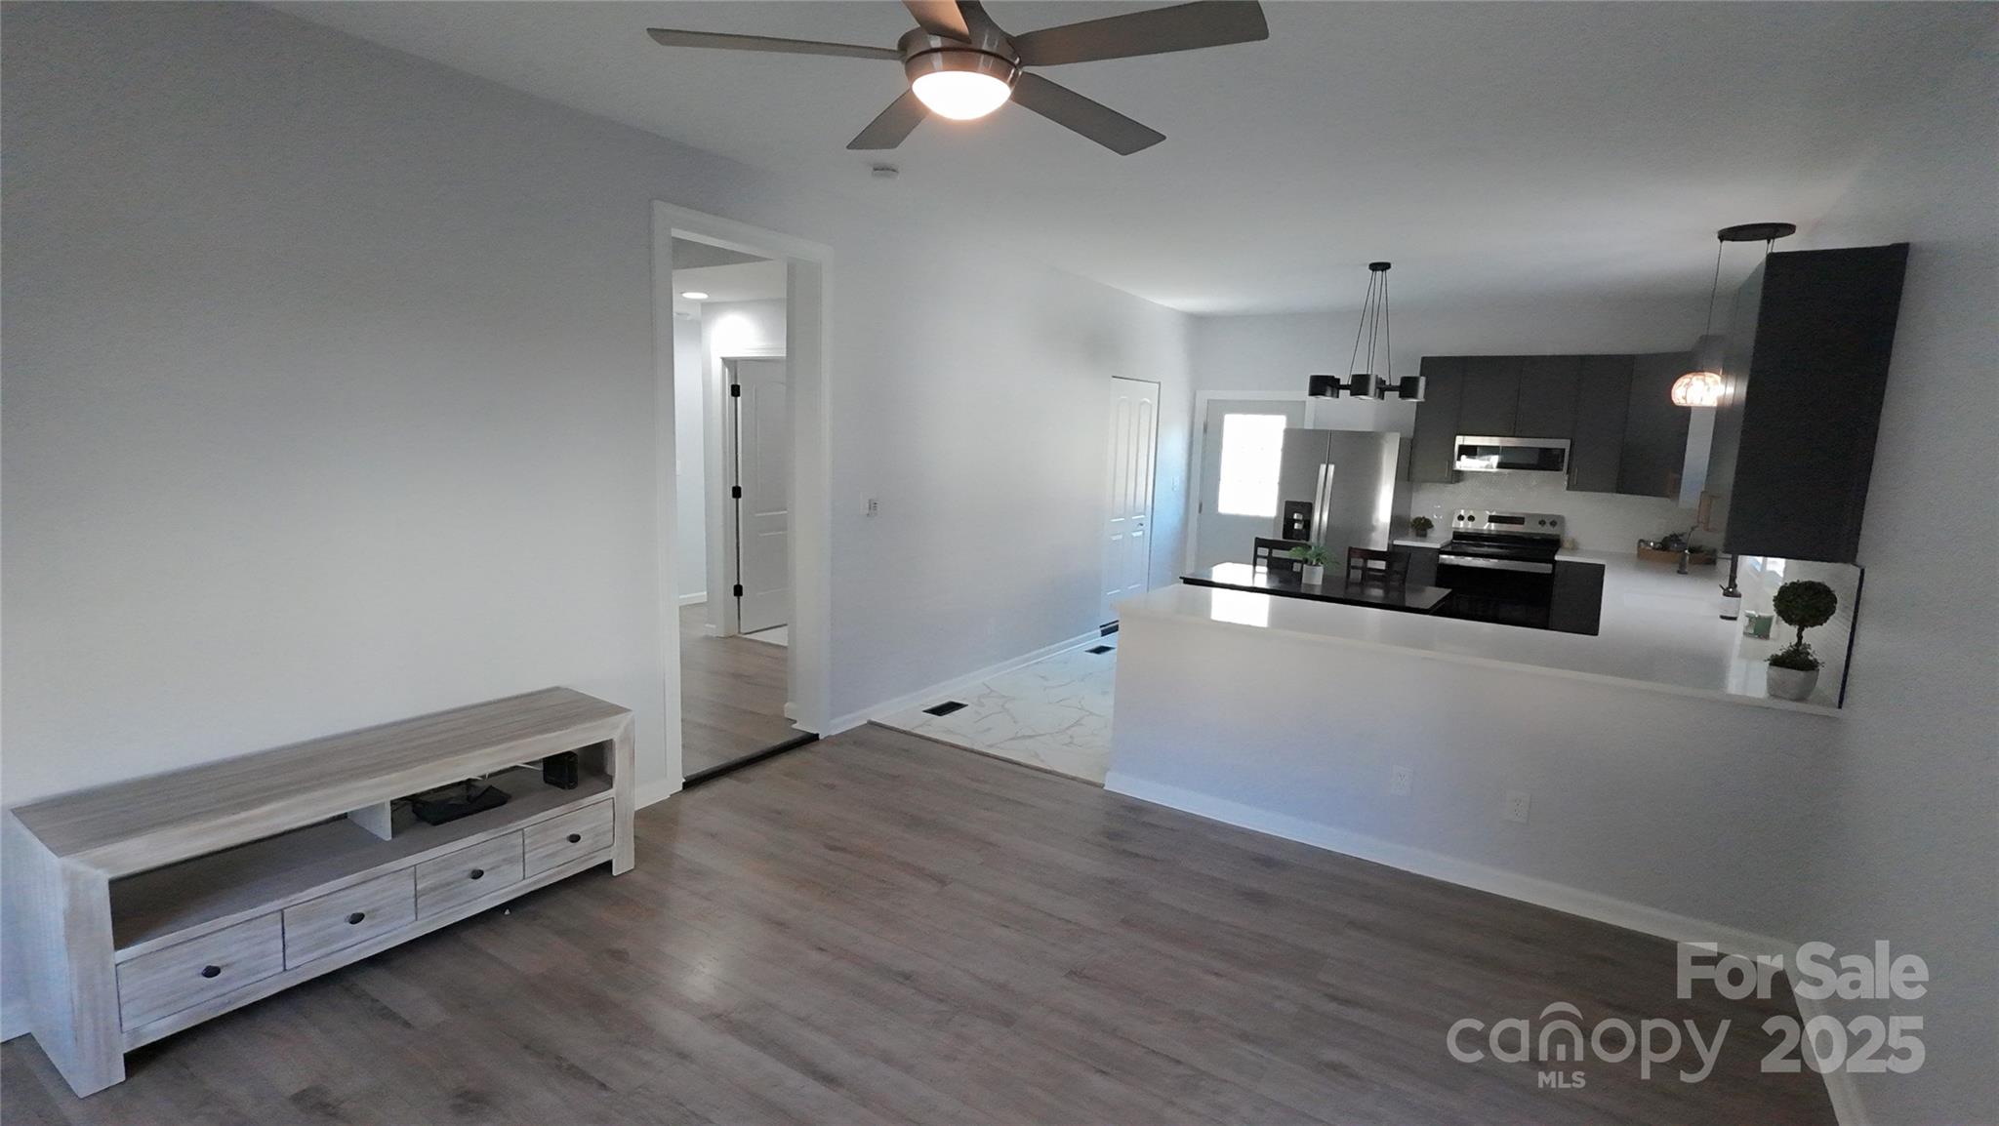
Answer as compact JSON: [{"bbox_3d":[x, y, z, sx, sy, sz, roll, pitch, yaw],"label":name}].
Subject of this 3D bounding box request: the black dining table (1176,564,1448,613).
[{"bbox_3d":[2.133,0.516,5.129,1.520,0.770,0.840,7,10,39],"label":"black dining table"}]

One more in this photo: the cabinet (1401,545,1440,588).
[{"bbox_3d":[3.556,0.322,6.391,0.331,0.906,0.613,6,9,31],"label":"cabinet"}]

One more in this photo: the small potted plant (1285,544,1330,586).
[{"bbox_3d":[2.118,0.007,5.064,0.231,0.267,0.231,6,9,33],"label":"small potted plant"}]

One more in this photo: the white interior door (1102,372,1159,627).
[{"bbox_3d":[1.196,-0.541,6.705,0.050,2.173,0.849,8,9,39],"label":"white interior door"}]

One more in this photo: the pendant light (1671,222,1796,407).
[{"bbox_3d":[4.071,-1.347,4.119,0.436,0.941,0.436,6,9,33],"label":"pendant light"}]

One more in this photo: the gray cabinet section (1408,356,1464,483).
[{"bbox_3d":[3.601,-1.159,6.099,0.305,0.983,0.330,7,9,31],"label":"gray cabinet section"}]

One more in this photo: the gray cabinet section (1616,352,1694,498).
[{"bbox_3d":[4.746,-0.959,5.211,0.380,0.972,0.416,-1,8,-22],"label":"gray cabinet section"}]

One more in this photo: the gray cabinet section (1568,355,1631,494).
[{"bbox_3d":[4.476,-1.028,5.566,0.306,0.975,0.330,7,9,31],"label":"gray cabinet section"}]

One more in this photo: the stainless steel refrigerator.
[{"bbox_3d":[2.992,-0.206,6.558,0.867,1.859,0.716,6,9,31],"label":"stainless steel refrigerator"}]

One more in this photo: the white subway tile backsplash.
[{"bbox_3d":[4.552,-0.402,6.124,1.989,0.604,0.030,6,8,29],"label":"white subway tile backsplash"}]

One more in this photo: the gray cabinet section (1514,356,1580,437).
[{"bbox_3d":[4.198,-1.257,5.714,0.346,0.602,0.330,7,9,31],"label":"gray cabinet section"}]

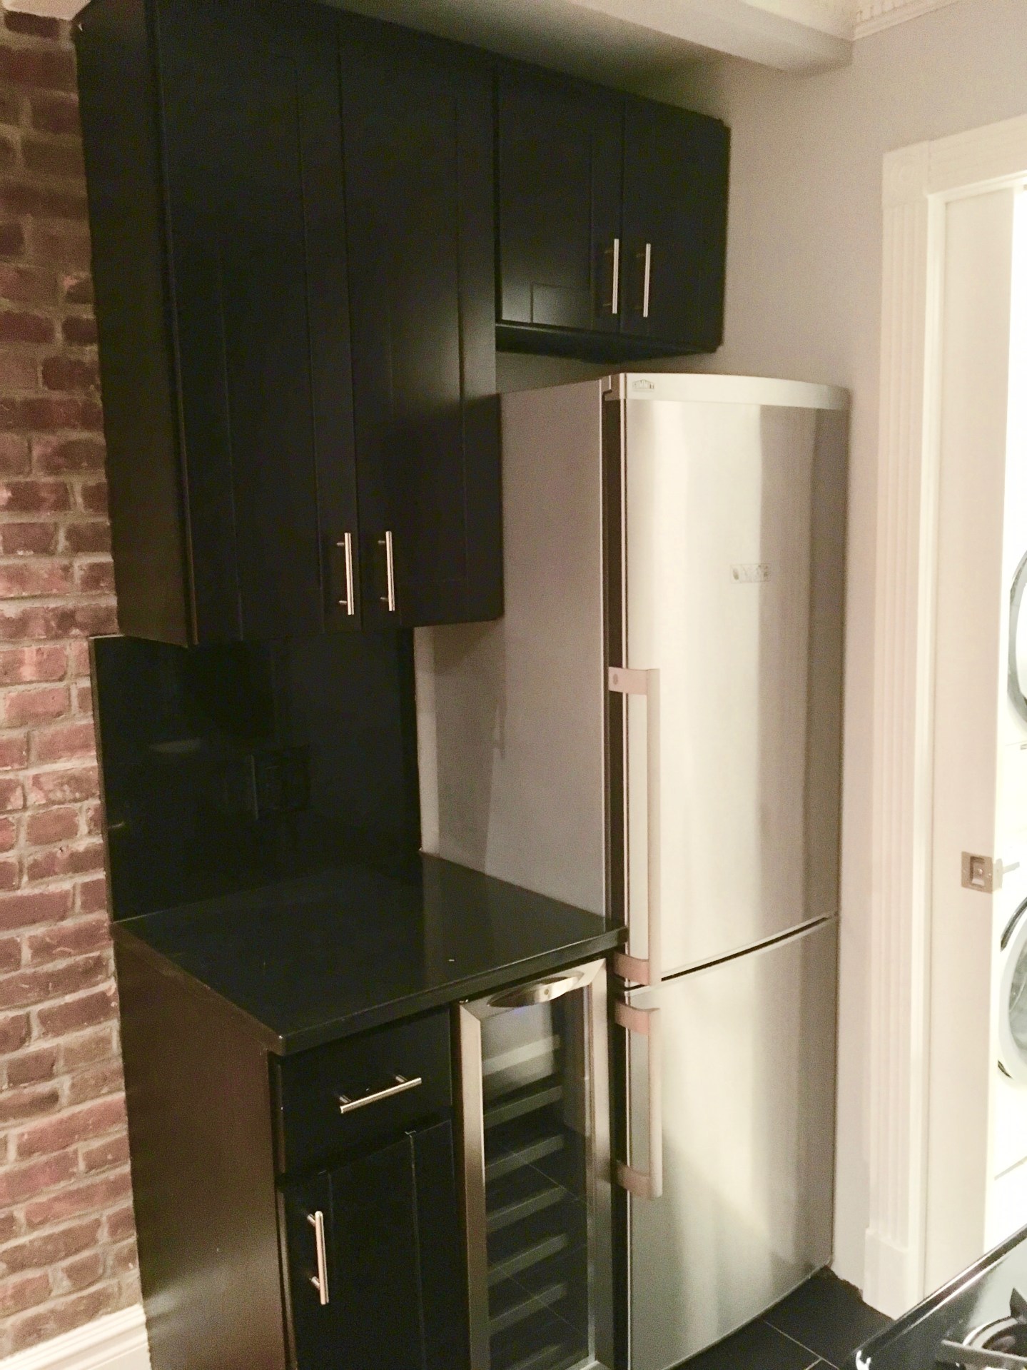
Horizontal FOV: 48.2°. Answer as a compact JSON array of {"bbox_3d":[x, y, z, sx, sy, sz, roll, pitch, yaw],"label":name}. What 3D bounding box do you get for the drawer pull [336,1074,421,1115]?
[{"bbox_3d":[-0.198,0.595,1.677,0.138,0.011,0.034,-7,10,-38],"label":"drawer pull"}]

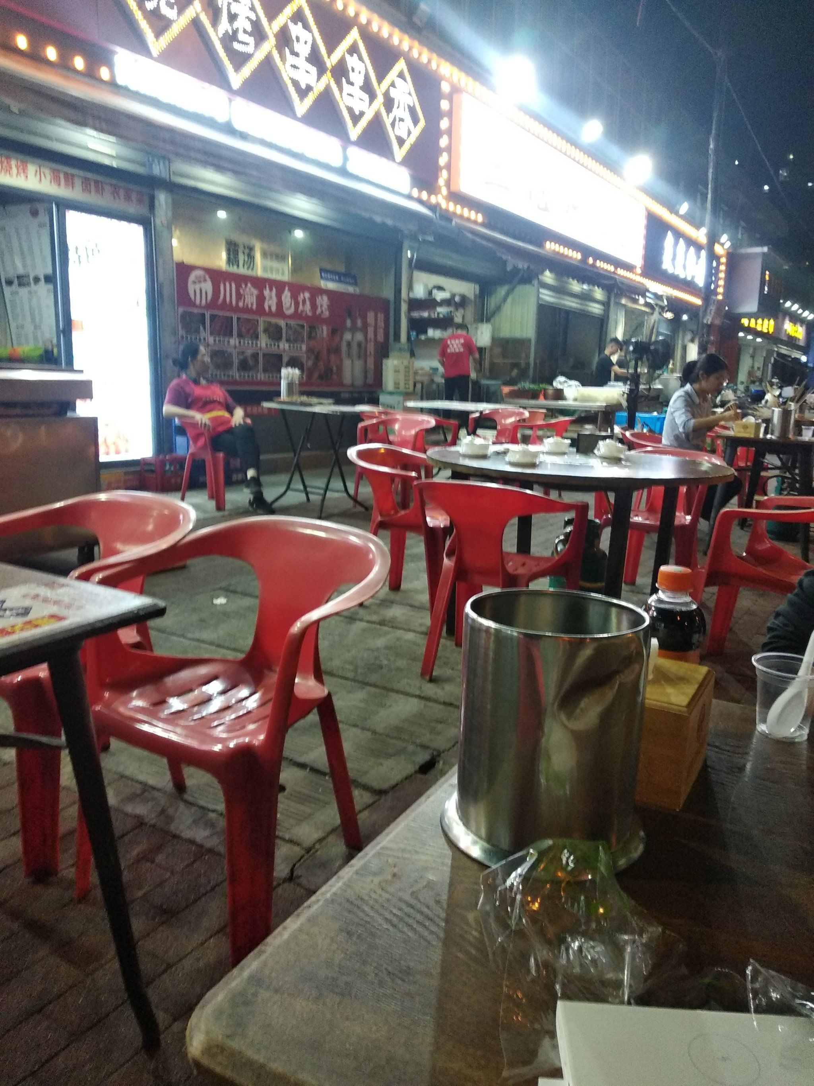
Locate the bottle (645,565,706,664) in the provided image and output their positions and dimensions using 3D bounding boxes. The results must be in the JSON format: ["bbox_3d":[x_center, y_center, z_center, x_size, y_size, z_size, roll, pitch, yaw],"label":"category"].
[{"bbox_3d":[0.246,0.102,0.767,0.060,0.160,0.060,1,11,0],"label":"bottle"}]

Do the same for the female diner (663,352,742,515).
[{"bbox_3d":[1.825,-0.575,5.050,0.520,1.180,0.440,6,12,21],"label":"female diner"}]

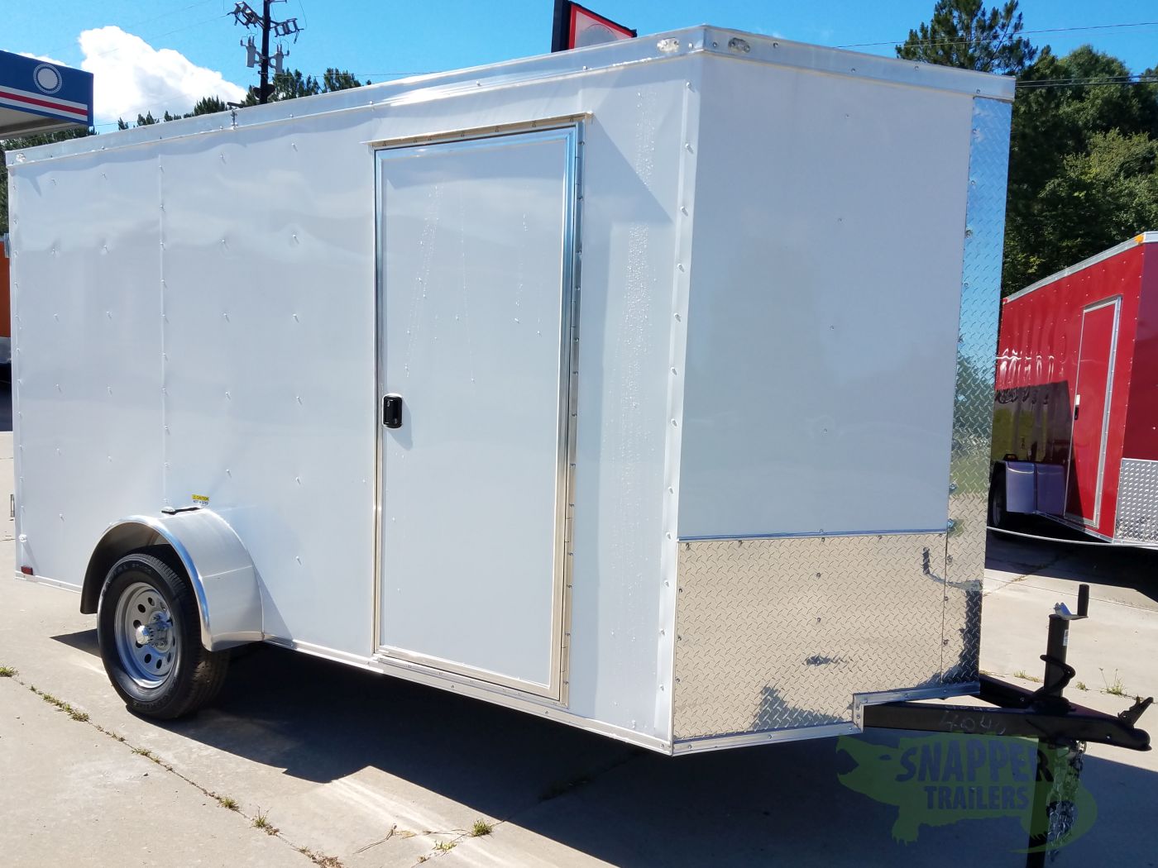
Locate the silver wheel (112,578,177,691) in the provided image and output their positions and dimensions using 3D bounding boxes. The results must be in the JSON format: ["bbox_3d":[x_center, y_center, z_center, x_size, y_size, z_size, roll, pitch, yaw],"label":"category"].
[{"bbox_3d":[-1.730,0.814,3.596,0.420,0.420,0.150,4,5,30],"label":"silver wheel"}]

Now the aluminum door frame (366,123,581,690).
[{"bbox_3d":[-0.385,-0.058,2.951,0.861,1.863,0.050,4,5,30],"label":"aluminum door frame"}]

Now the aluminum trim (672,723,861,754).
[{"bbox_3d":[0.603,0.948,2.727,0.675,0.048,0.025,0,5,-19],"label":"aluminum trim"}]

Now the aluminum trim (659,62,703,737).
[{"bbox_3d":[0.295,-0.060,2.564,0.060,1.985,0.030,4,5,30],"label":"aluminum trim"}]

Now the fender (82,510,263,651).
[{"bbox_3d":[-1.698,0.565,3.609,0.850,0.500,0.250,4,5,30],"label":"fender"}]

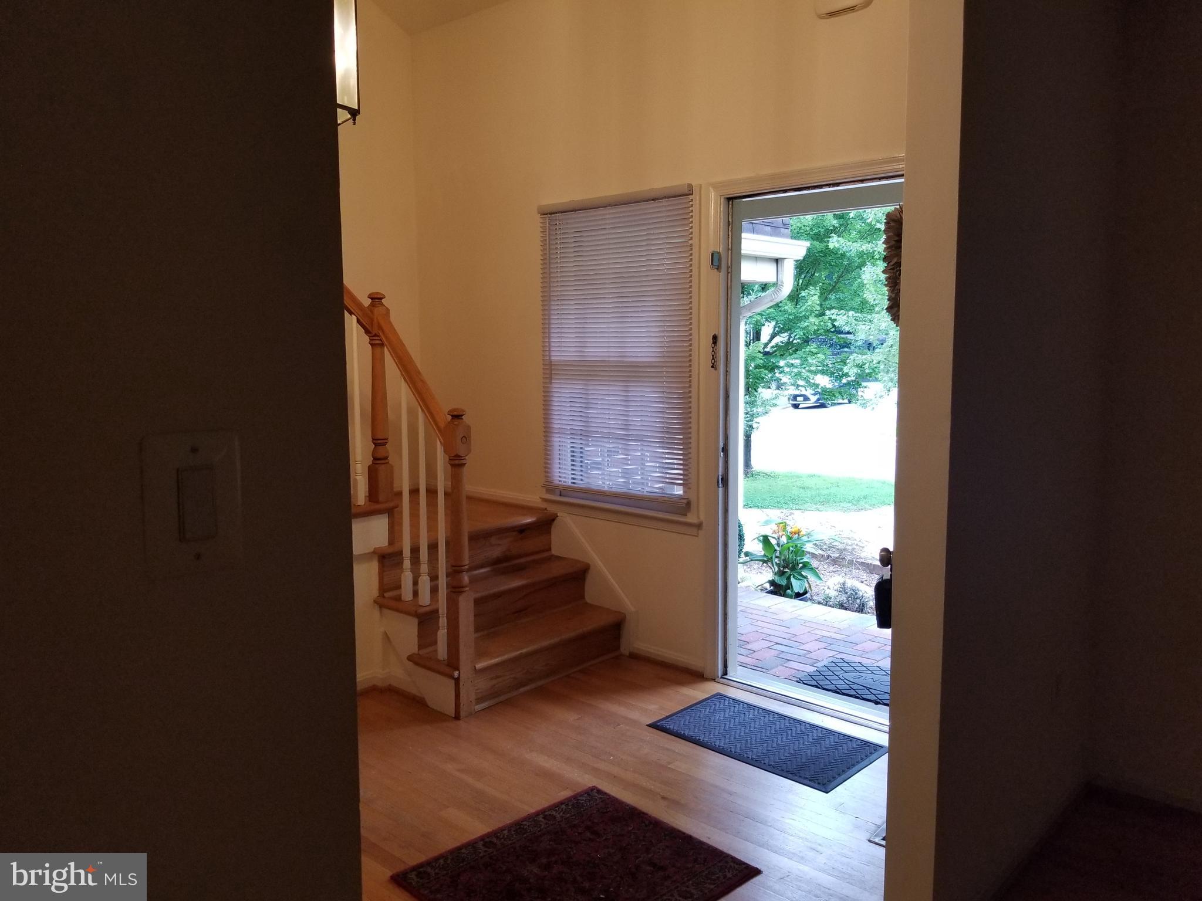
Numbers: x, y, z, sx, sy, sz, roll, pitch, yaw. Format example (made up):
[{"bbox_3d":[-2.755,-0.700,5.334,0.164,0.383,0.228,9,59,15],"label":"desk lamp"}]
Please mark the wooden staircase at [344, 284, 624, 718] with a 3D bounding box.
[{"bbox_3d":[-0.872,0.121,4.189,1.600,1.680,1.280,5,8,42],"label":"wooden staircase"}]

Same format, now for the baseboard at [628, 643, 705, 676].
[{"bbox_3d":[0.283,0.935,4.046,0.420,0.082,0.022,5,8,42],"label":"baseboard"}]

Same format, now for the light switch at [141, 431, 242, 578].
[{"bbox_3d":[-0.367,0.048,0.811,0.010,0.131,0.087,5,8,42],"label":"light switch"}]

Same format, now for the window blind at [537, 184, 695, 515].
[{"bbox_3d":[0.035,-0.465,4.112,0.920,1.360,0.040,5,8,42],"label":"window blind"}]

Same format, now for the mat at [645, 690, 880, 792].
[{"bbox_3d":[0.605,1.046,3.311,0.763,0.010,0.457,5,8,42],"label":"mat"}]

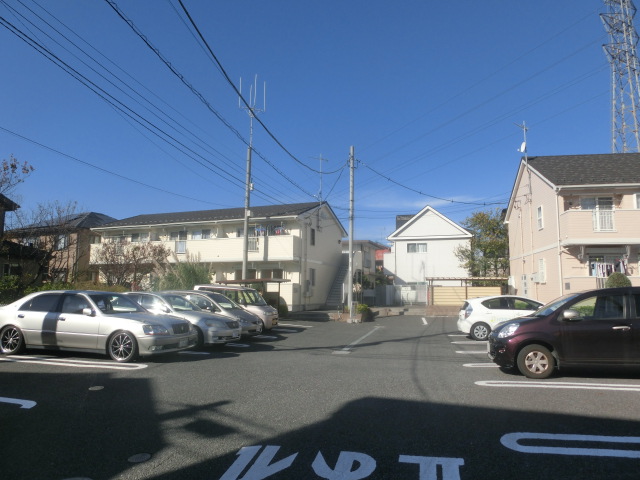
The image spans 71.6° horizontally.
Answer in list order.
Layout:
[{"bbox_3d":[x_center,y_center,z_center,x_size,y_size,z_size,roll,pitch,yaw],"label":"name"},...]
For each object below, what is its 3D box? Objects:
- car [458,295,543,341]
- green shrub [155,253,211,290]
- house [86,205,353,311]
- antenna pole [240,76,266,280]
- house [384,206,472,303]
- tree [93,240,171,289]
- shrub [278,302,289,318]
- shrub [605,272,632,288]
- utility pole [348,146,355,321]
[{"bbox_3d":[6.610,2.551,14.648,3.995,1.445,1.695,-1,-6,10],"label":"car"},{"bbox_3d":[-6.461,2.298,20.991,2.600,3.100,2.500,2,-6,-17],"label":"green shrub"},{"bbox_3d":[-7.911,1.424,35.638,18.200,7.750,9.400,-2,-7,23],"label":"house"},{"bbox_3d":[-4.374,-3.022,27.469,1.450,15.061,1.200,0,-6,0],"label":"antenna pole"},{"bbox_3d":[9.337,1.904,38.434,7.200,7.885,8.500,-2,-6,17],"label":"house"},{"bbox_3d":[-9.345,2.045,22.029,3.700,3.800,3.500,3,-7,-23],"label":"tree"},{"bbox_3d":[-2.016,3.637,23.681,0.900,1.100,0.900,1,-6,-5],"label":"shrub"},{"bbox_3d":[11.770,2.522,17.428,1.200,2.150,1.200,-4,-7,34],"label":"shrub"},{"bbox_3d":[1.581,-0.395,22.401,0.300,8.898,0.300,1,-6,0],"label":"utility pole"}]

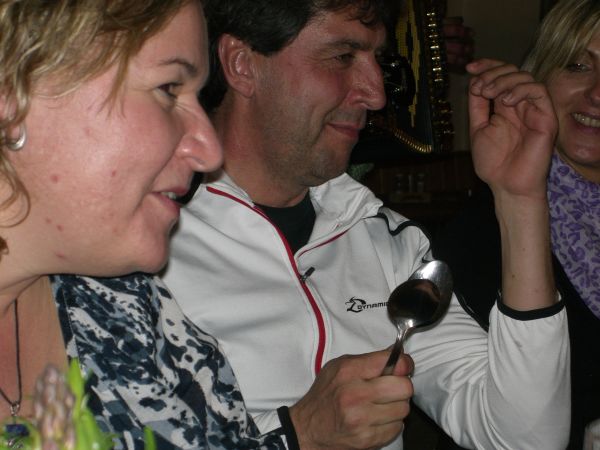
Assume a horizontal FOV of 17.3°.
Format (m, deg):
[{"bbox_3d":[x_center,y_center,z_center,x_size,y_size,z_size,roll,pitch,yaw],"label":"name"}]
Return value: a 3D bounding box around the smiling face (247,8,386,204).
[{"bbox_3d":[0.018,-0.116,1.860,0.140,0.190,0.150,8,2,20],"label":"smiling face"}]

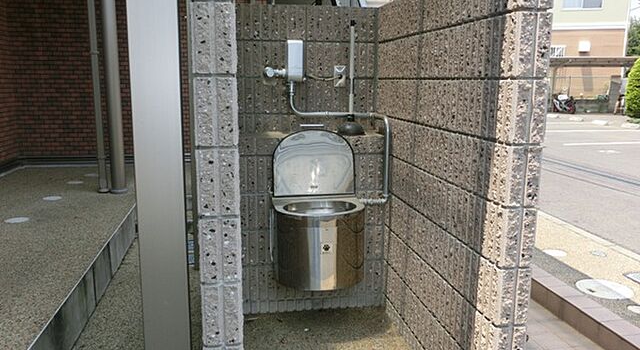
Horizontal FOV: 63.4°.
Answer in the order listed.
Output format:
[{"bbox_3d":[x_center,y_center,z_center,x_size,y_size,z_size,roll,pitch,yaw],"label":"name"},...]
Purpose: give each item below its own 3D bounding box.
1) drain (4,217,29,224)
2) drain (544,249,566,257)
[{"bbox_3d":[-2.302,0.355,3.934,0.172,0.020,0.172,-1,11,-10],"label":"drain"},{"bbox_3d":[1.668,0.566,3.669,0.170,0.020,0.170,-1,11,-10],"label":"drain"}]

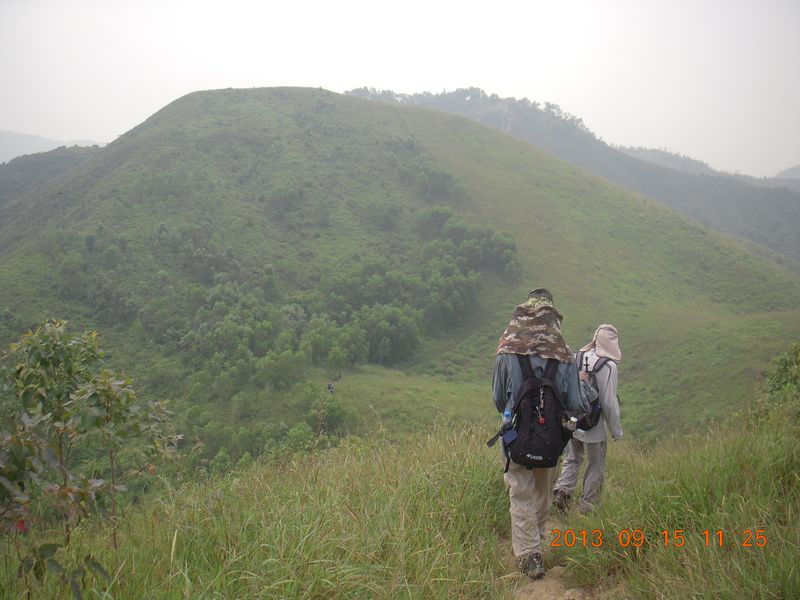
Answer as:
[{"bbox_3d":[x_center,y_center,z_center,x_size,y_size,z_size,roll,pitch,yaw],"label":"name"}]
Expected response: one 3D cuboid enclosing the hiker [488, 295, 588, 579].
[{"bbox_3d":[0.813,0.772,5.120,0.560,1.690,0.560,1,4,14],"label":"hiker"}]

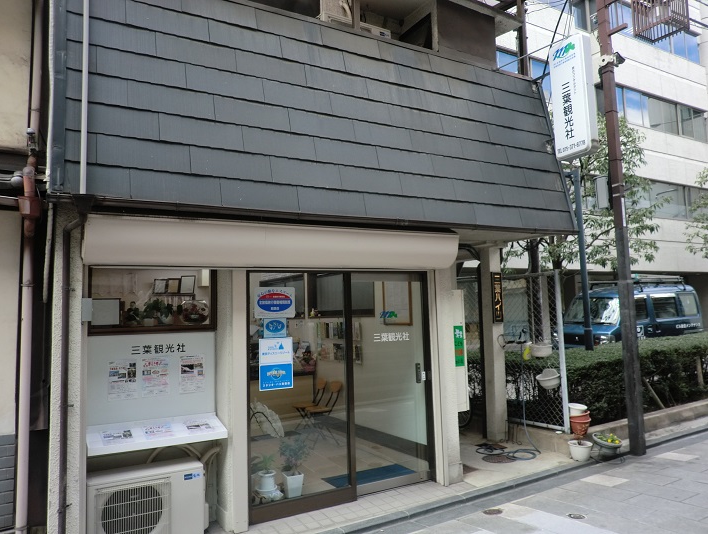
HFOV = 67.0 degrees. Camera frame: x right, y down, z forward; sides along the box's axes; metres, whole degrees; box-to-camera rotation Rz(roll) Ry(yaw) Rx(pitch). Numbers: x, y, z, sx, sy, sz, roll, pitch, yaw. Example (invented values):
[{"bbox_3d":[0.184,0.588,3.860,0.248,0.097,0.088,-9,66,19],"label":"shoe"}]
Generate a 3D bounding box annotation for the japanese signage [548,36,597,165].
[{"bbox_3d":[2.336,-1.789,5.699,0.150,1.260,0.430,1,-5,-30],"label":"japanese signage"}]

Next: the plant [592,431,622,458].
[{"bbox_3d":[2.893,2.037,6.103,0.330,0.290,0.320,1,-5,-30],"label":"plant"}]

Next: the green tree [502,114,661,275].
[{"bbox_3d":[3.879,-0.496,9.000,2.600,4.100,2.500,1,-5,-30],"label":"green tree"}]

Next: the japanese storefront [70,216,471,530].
[{"bbox_3d":[-0.508,0.865,4.465,3.220,2.310,0.650,1,-5,-30],"label":"japanese storefront"}]

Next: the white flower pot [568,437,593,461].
[{"bbox_3d":[2.408,1.912,5.683,0.260,0.260,0.260,-2,-5,0],"label":"white flower pot"}]

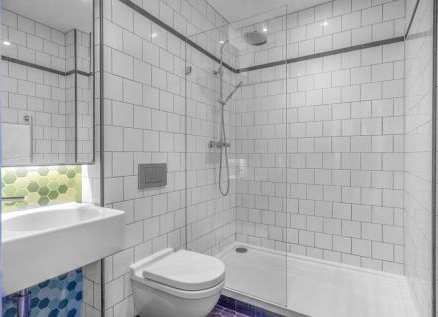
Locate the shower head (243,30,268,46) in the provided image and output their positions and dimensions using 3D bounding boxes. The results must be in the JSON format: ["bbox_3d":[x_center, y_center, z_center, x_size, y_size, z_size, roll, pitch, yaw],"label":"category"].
[{"bbox_3d":[0.321,-1.045,2.074,0.205,0.040,0.205,12,7,29],"label":"shower head"}]

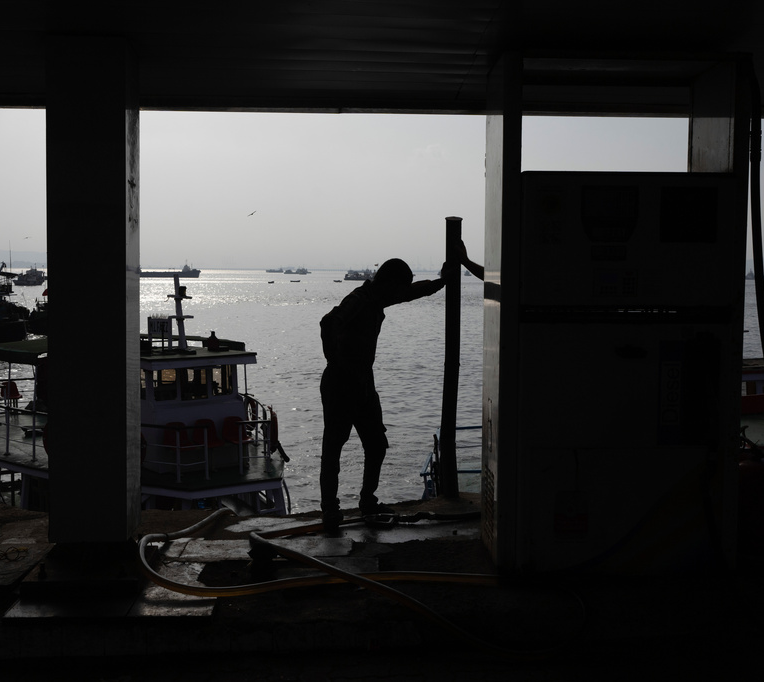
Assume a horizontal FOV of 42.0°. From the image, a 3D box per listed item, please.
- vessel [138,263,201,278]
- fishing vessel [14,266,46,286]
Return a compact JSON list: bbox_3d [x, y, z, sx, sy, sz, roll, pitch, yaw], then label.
[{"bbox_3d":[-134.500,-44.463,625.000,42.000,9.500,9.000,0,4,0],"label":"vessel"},{"bbox_3d":[-119.380,-22.076,338.000,10.500,6.600,3.900,-1,4,-16],"label":"fishing vessel"}]

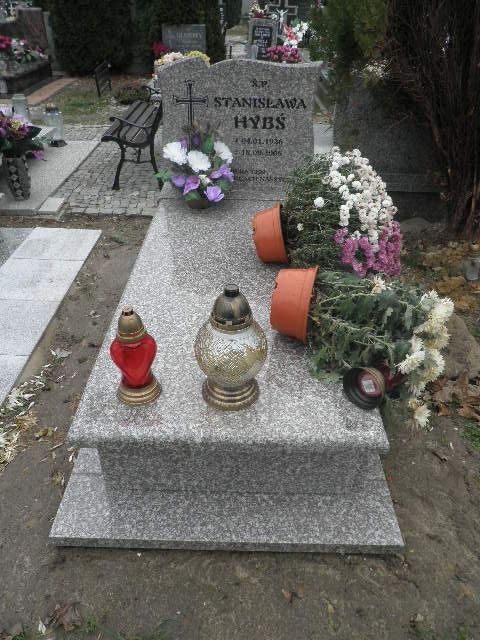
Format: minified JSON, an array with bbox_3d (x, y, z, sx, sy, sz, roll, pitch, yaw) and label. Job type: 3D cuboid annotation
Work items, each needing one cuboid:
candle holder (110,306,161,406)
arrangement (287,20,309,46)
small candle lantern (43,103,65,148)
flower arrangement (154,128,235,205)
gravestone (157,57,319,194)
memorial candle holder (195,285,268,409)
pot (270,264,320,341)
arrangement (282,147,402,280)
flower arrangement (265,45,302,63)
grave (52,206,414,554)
[{"bbox_3d":[-0.285,0.088,1.343,0.126,0.284,0.121,1,36,0],"label":"candle holder"},{"bbox_3d":[0.910,-4.526,7.900,0.350,0.360,0.280,1,35,0],"label":"arrangement"},{"bbox_3d":[-1.574,-1.654,4.229,0.150,0.325,0.150,1,36,0],"label":"small candle lantern"},{"bbox_3d":[-0.214,-0.693,2.374,0.364,0.369,0.291,1,36,0],"label":"flower arrangement"},{"bbox_3d":[-0.010,-1.010,2.676,0.819,0.715,0.100,1,34,1],"label":"gravestone"},{"bbox_3d":[-0.024,0.064,1.393,0.206,0.358,0.206,1,35,0],"label":"memorial candle holder"},{"bbox_3d":[0.184,-0.059,1.664,0.135,0.254,0.254,10,36,12],"label":"pot"},{"bbox_3d":[0.405,-0.444,2.064,0.466,0.427,0.427,1,36,0],"label":"arrangement"},{"bbox_3d":[0.669,-3.974,7.500,0.500,0.290,0.360,1,35,0],"label":"flower arrangement"},{"bbox_3d":[-0.021,-0.018,2.030,0.970,0.333,1.804,1,36,0],"label":"grave"}]

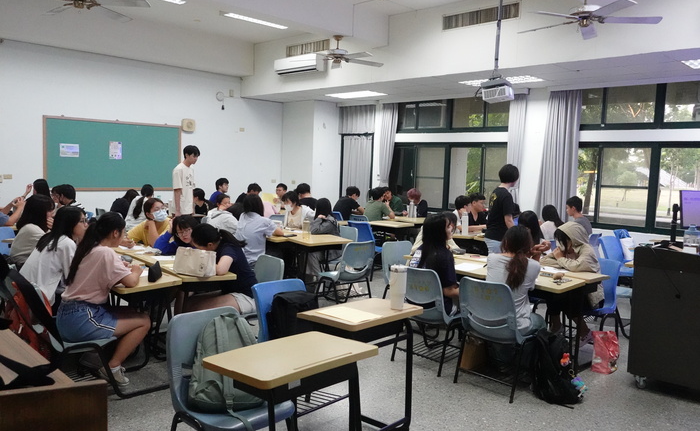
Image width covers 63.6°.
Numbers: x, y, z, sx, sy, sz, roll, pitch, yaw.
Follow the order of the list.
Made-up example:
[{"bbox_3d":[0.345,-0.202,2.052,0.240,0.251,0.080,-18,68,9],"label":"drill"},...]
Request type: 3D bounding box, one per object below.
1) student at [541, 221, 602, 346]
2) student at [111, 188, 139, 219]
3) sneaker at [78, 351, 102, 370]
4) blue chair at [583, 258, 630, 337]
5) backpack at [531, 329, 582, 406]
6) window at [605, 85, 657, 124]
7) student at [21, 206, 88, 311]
[{"bbox_3d":[1.959,0.615,5.017,0.620,1.139,0.480,-2,7,-42],"label":"student"},{"bbox_3d":[-3.082,0.167,7.949,0.650,1.120,0.460,-3,7,-45],"label":"student"},{"bbox_3d":[-1.783,1.025,3.970,0.095,0.115,0.250,7,-26,45],"label":"sneaker"},{"bbox_3d":[2.109,0.794,5.107,0.530,0.790,0.480,-3,7,-45],"label":"blue chair"},{"bbox_3d":[1.425,1.019,3.867,0.290,0.440,0.270,-3,7,-44],"label":"backpack"},{"bbox_3d":[4.026,-1.590,8.151,0.060,0.570,0.730,-3,7,-45],"label":"window"},{"bbox_3d":[-1.985,0.526,3.905,0.680,1.200,0.500,-3,7,-45],"label":"student"}]

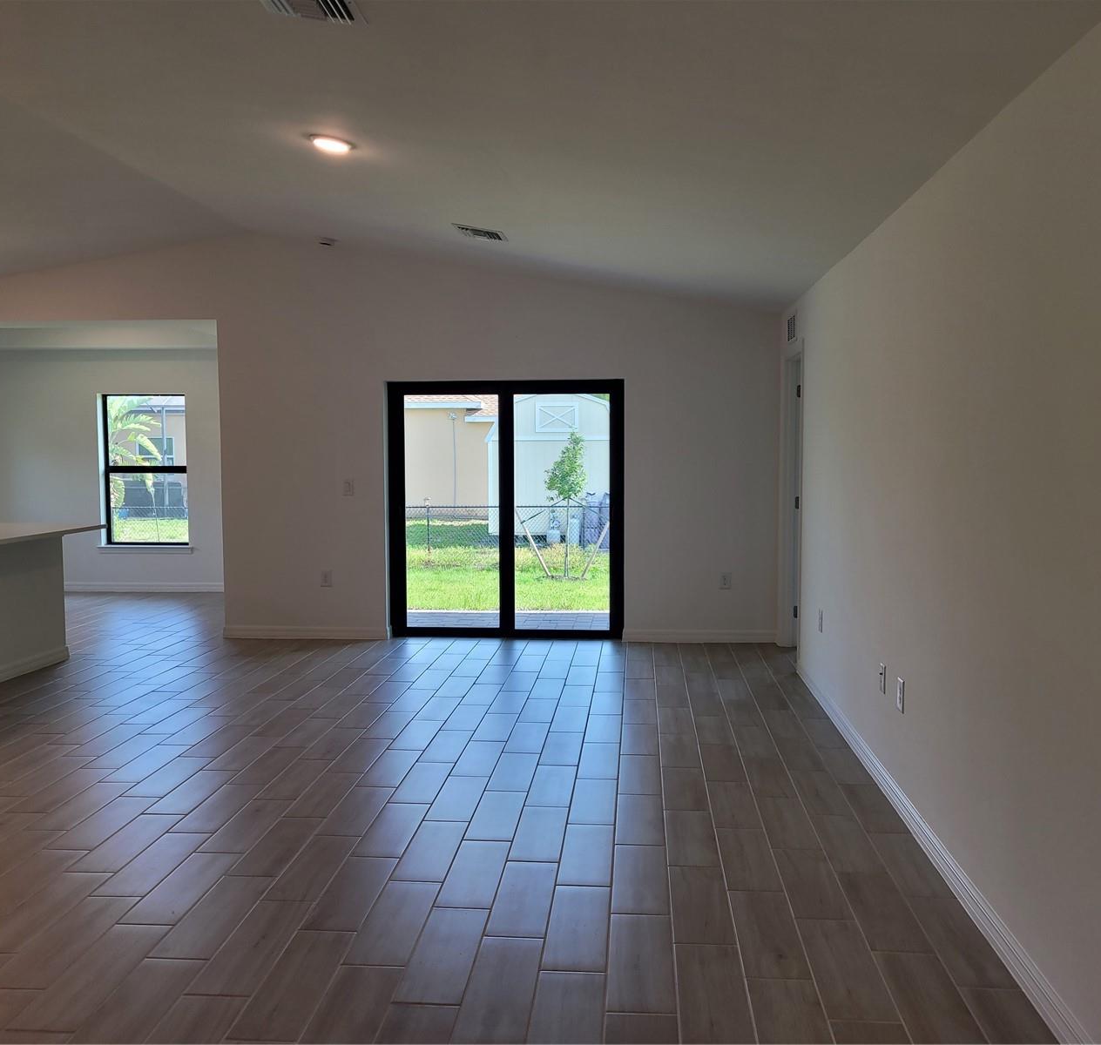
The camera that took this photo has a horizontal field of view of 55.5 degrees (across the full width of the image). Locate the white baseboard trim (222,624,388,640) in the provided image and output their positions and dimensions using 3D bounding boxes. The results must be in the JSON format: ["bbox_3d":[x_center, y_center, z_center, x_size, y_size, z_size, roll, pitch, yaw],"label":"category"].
[{"bbox_3d":[-1.953,0.880,8.381,1.345,0.108,0.016,0,4,5],"label":"white baseboard trim"}]

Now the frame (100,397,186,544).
[{"bbox_3d":[-4.293,-0.566,11.204,0.950,1.610,0.080,0,4,5],"label":"frame"}]

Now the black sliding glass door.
[{"bbox_3d":[-0.347,-0.092,8.330,1.860,2.035,0.110,0,4,5],"label":"black sliding glass door"}]

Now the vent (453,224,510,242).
[{"bbox_3d":[-0.440,-1.817,6.583,0.300,0.025,0.320,10,5,4],"label":"vent"}]

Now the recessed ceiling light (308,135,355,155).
[{"bbox_3d":[-1.012,-1.753,4.841,0.190,0.030,0.190,10,5,4],"label":"recessed ceiling light"}]

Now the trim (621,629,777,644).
[{"bbox_3d":[1.157,0.883,8.115,1.190,0.108,0.016,0,4,5],"label":"trim"}]

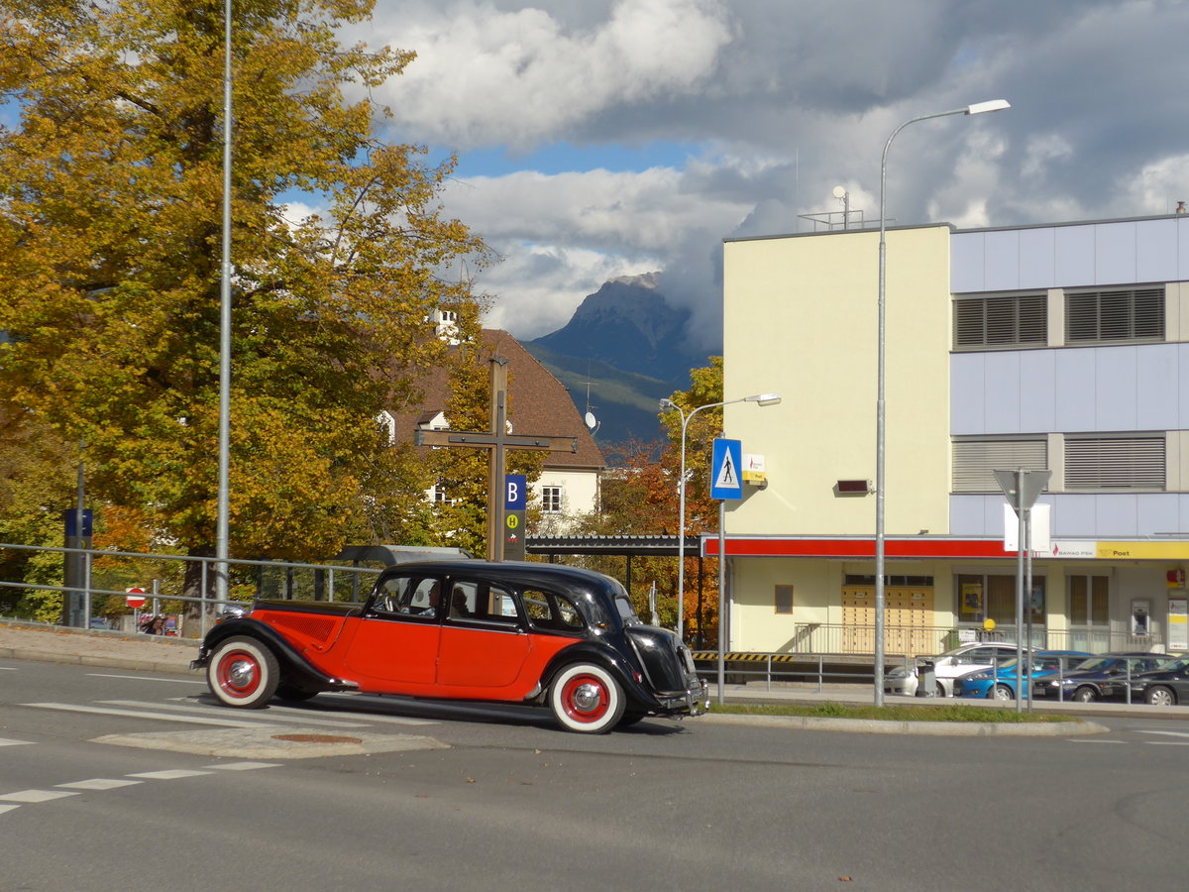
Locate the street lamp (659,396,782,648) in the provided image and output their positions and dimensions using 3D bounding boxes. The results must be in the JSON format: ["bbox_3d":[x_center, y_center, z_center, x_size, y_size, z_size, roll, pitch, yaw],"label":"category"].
[{"bbox_3d":[2.423,2.105,50.480,2.400,6.300,1.700,1,-2,-6],"label":"street lamp"}]

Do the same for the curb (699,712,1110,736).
[{"bbox_3d":[3.050,2.785,25.400,4.200,0.150,0.600,2,-2,-8],"label":"curb"}]

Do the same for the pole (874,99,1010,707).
[{"bbox_3d":[3.721,-0.460,27.276,1.480,6.550,0.300,0,-2,0],"label":"pole"}]

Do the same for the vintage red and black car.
[{"bbox_3d":[-1.321,1.791,23.836,4.770,1.520,1.780,3,-2,13],"label":"vintage red and black car"}]

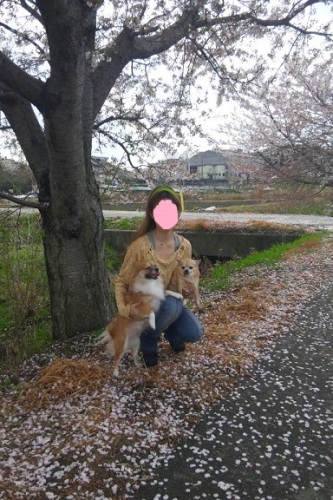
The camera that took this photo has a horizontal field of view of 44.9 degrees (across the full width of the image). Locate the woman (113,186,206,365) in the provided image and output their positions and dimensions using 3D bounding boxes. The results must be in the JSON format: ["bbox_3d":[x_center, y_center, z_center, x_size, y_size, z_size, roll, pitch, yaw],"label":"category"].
[{"bbox_3d":[-0.040,0.132,2.499,0.530,1.040,0.650,-4,10,-21],"label":"woman"}]

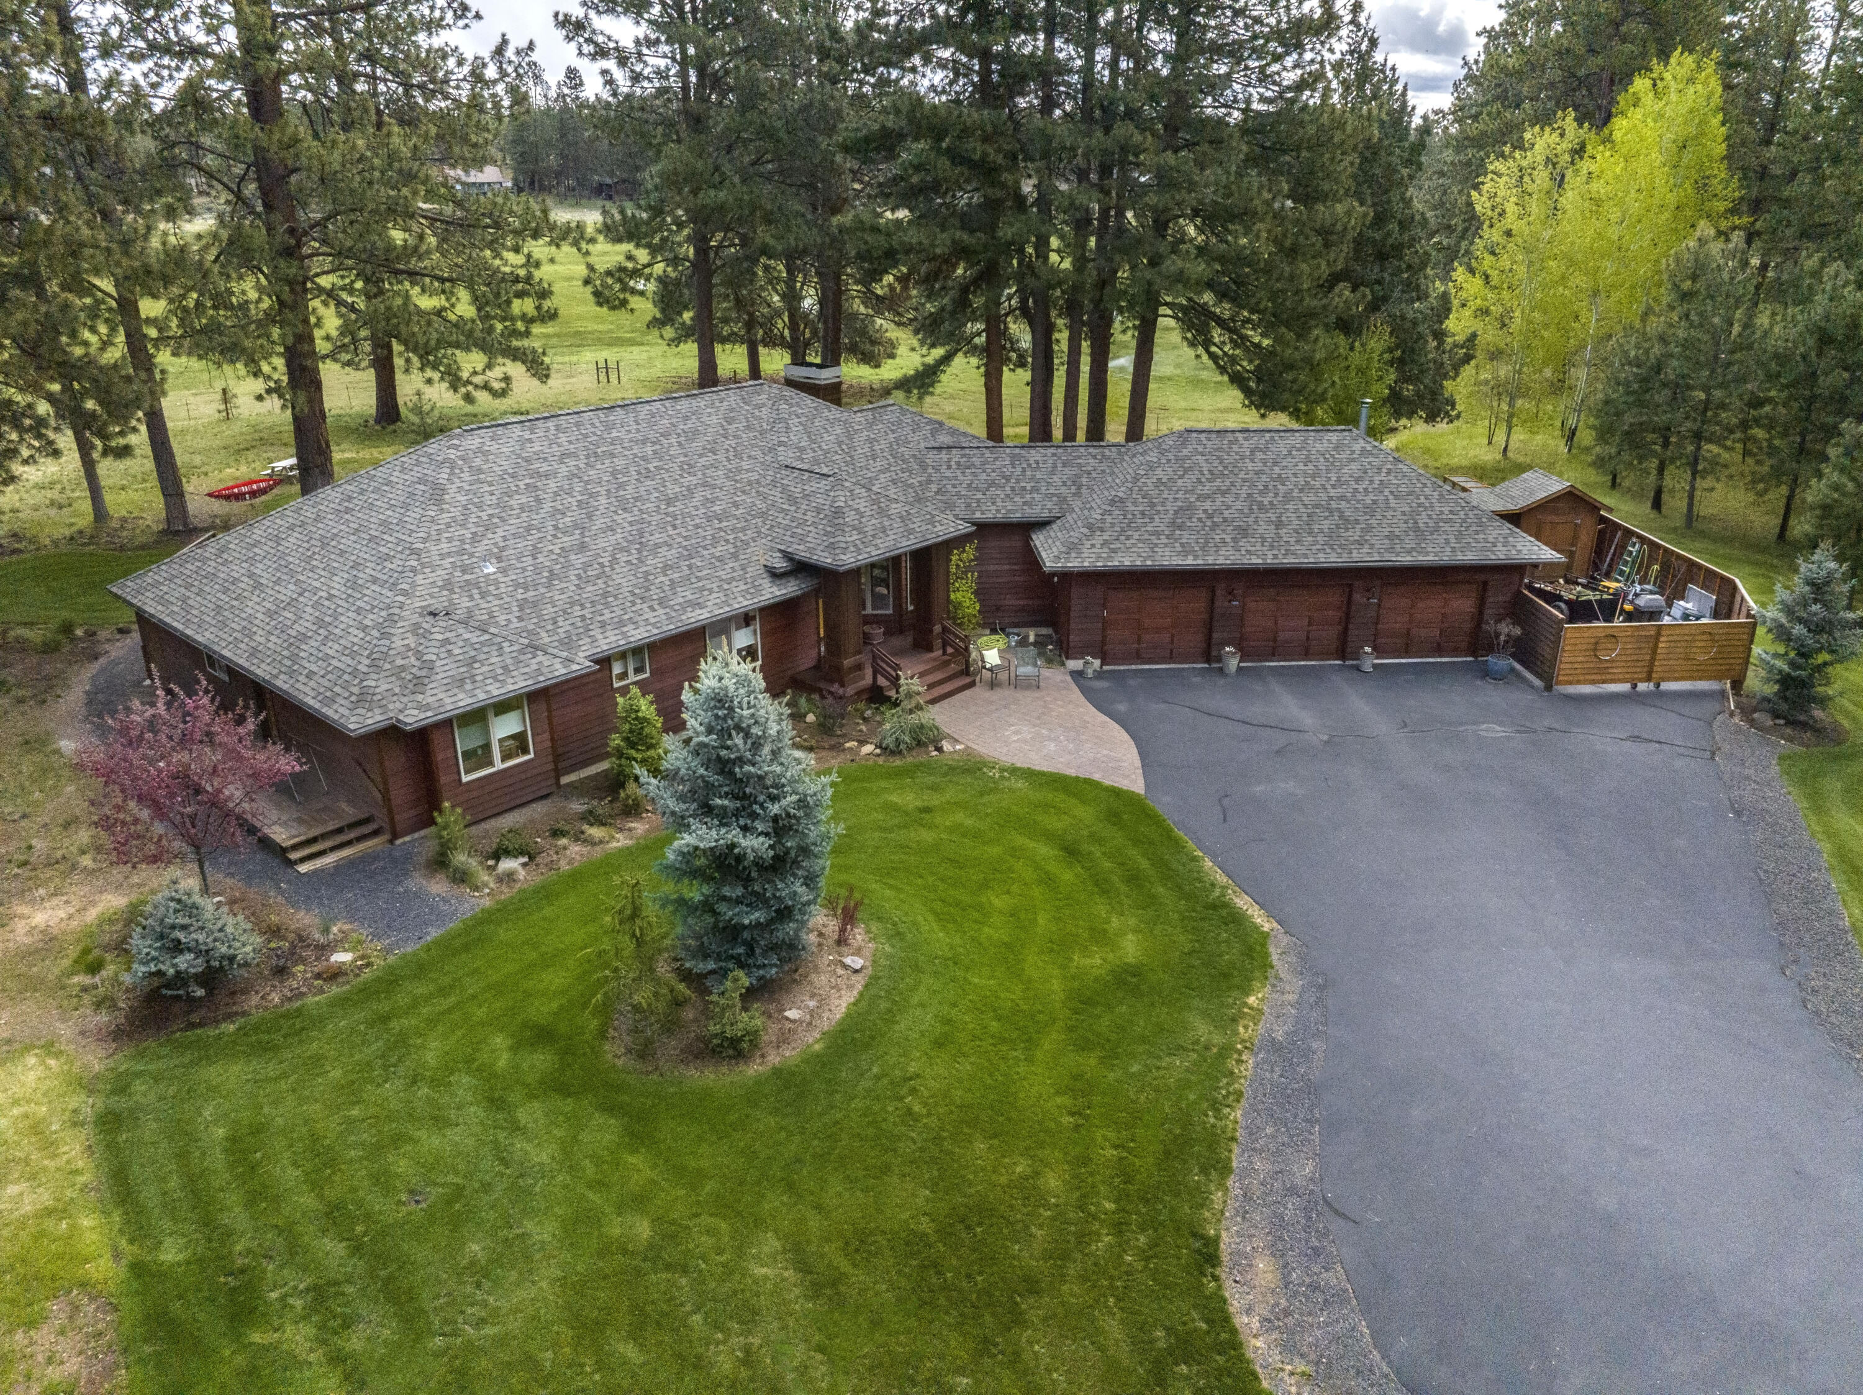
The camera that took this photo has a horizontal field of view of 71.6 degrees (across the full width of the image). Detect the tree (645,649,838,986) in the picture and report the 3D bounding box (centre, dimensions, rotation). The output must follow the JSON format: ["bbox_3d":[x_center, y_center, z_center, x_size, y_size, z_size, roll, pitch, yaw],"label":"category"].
[{"bbox_3d":[-3.018,1.720,20.200,3.050,5.200,3.050,0,23,0],"label":"tree"}]

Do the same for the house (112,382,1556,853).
[{"bbox_3d":[-1.897,-4.600,33.638,35.300,6.500,20.000,-5,23,-12],"label":"house"}]

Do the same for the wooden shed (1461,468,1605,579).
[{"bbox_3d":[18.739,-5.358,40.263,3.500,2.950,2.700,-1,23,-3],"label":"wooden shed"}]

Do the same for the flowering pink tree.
[{"bbox_3d":[-12.655,1.494,21.900,3.800,4.000,3.800,0,23,0],"label":"flowering pink tree"}]

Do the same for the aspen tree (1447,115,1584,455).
[{"bbox_3d":[24.159,-16.745,53.500,5.000,13.300,5.000,0,23,0],"label":"aspen tree"}]

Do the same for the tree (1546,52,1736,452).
[{"bbox_3d":[29.141,-18.147,53.900,6.200,15.600,6.000,0,23,0],"label":"tree"}]

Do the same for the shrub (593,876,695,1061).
[{"bbox_3d":[-4.158,3.788,18.300,1.400,2.750,1.400,0,23,0],"label":"shrub"}]

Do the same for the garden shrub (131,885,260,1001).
[{"bbox_3d":[-11.399,3.733,20.000,2.100,1.600,2.100,0,23,0],"label":"garden shrub"}]

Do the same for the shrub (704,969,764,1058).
[{"bbox_3d":[-2.884,4.521,18.600,0.870,1.200,0.870,0,23,0],"label":"shrub"}]

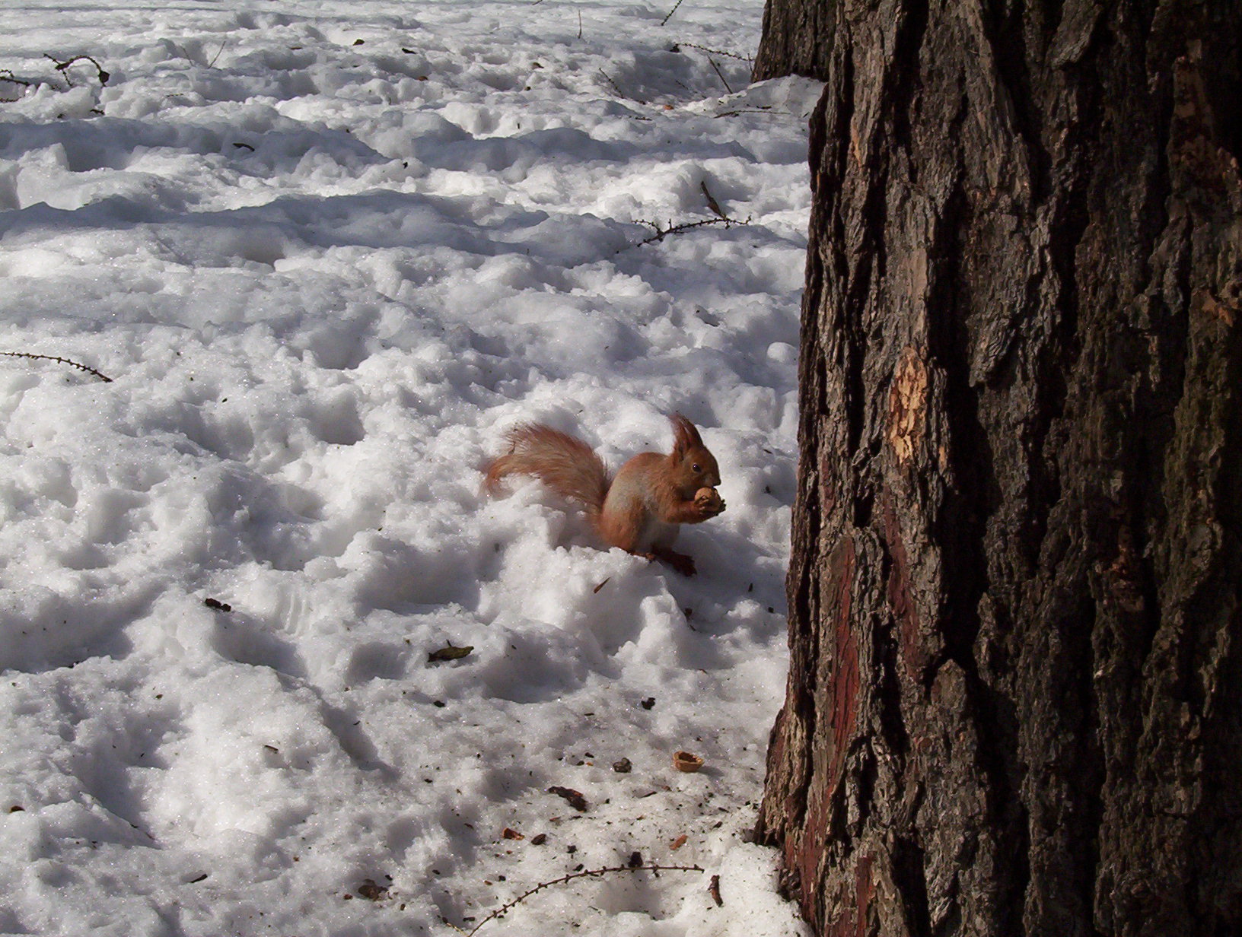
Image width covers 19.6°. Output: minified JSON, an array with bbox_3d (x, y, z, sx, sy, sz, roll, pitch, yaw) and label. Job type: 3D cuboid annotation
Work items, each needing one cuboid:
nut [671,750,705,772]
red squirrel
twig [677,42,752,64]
[{"bbox_3d":[0.072,0.315,3.866,0.034,0.017,0.029,2,18,5],"label":"nut"},{"bbox_3d":[-0.019,0.032,4.370,0.280,0.190,0.100,6,19,17],"label":"red squirrel"},{"bbox_3d":[0.184,-0.827,7.150,0.165,0.033,0.030,9,20,27],"label":"twig"}]

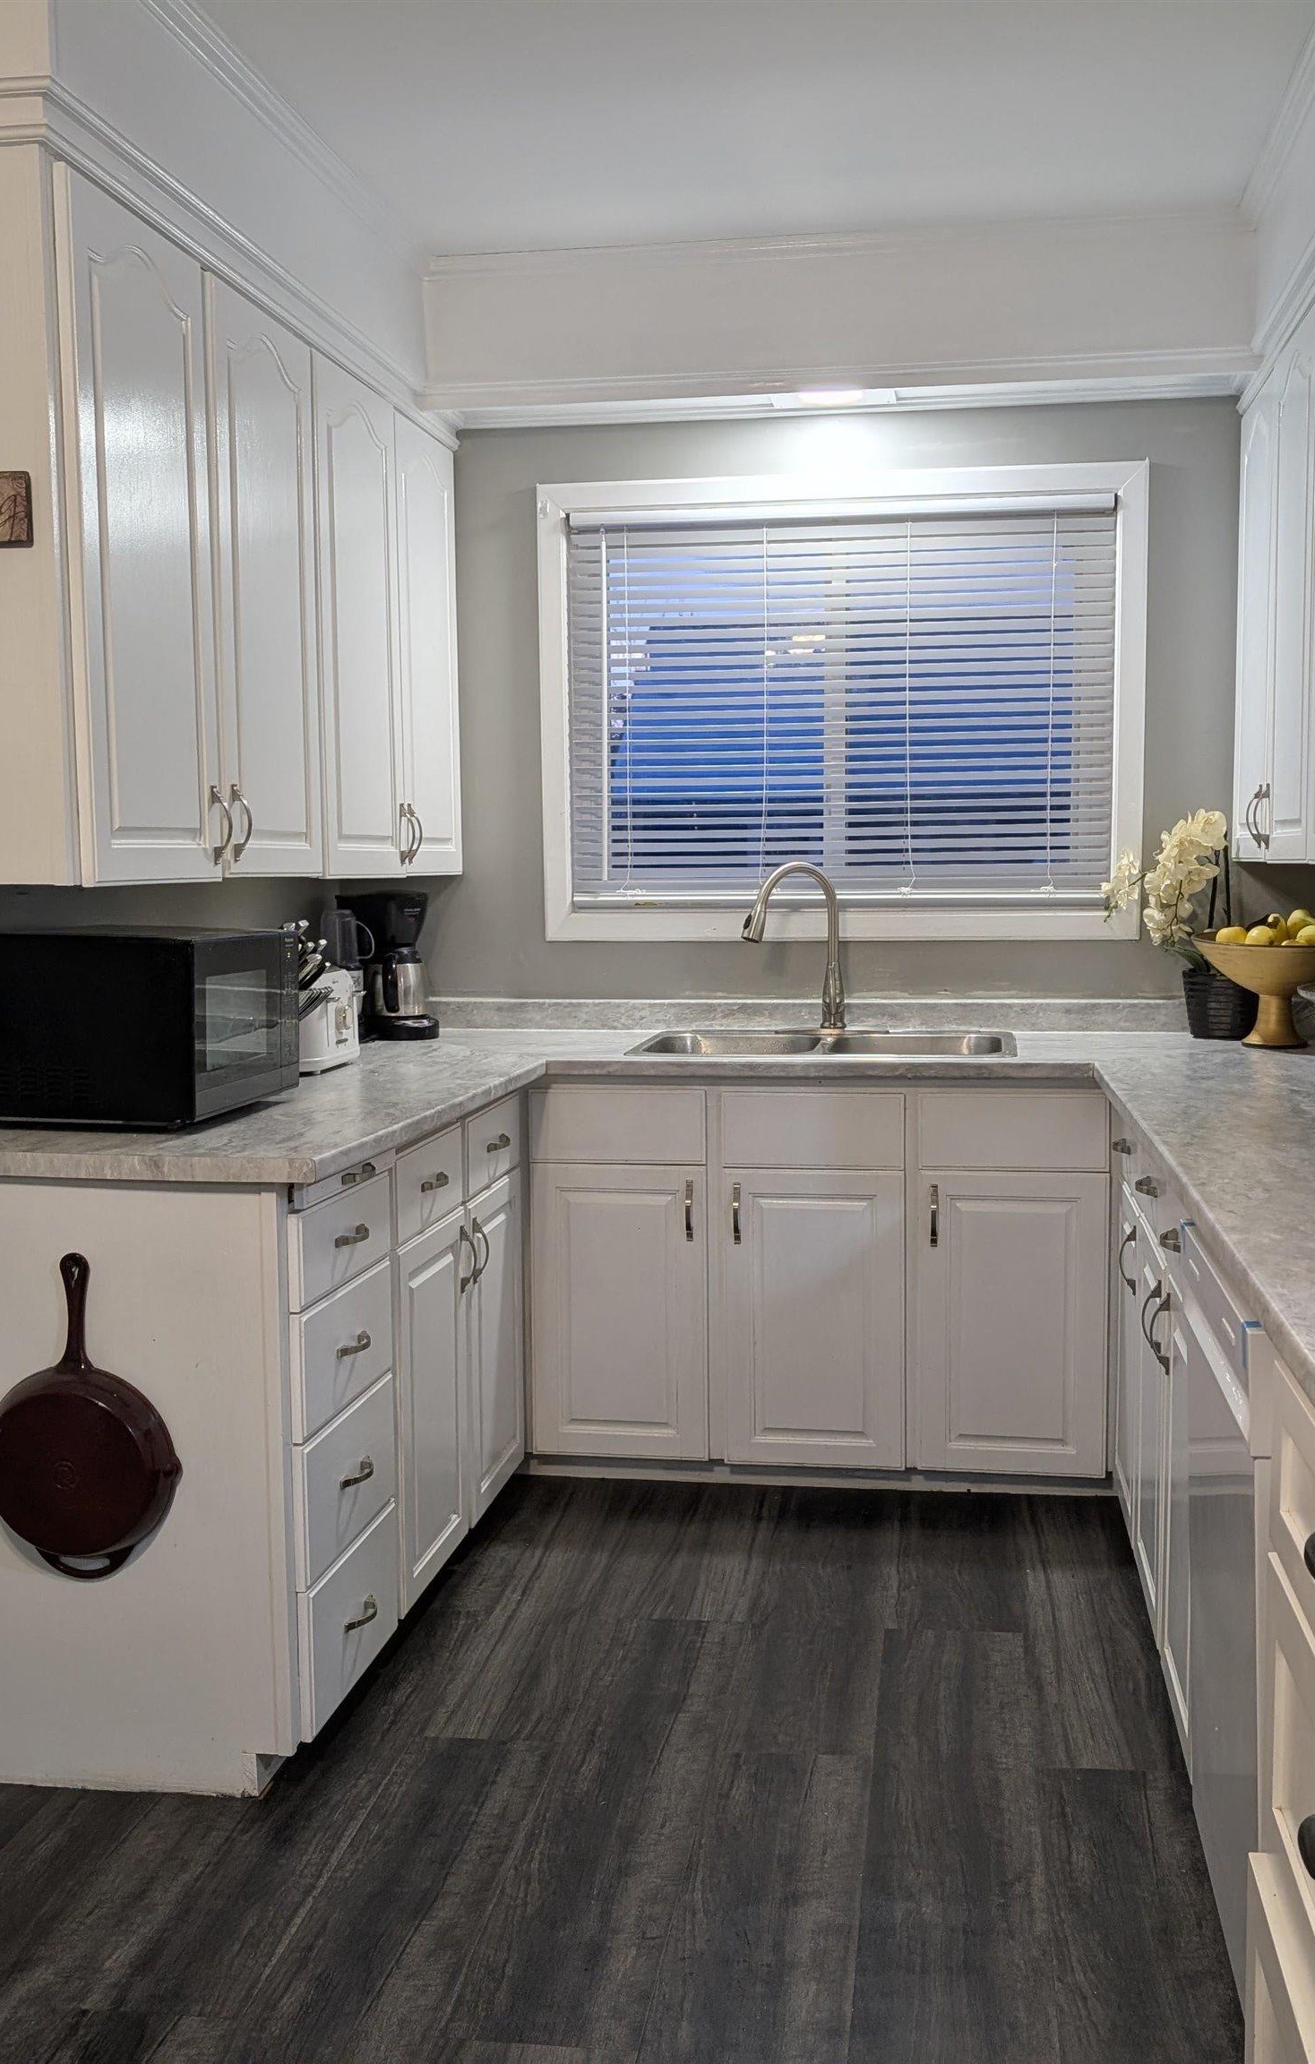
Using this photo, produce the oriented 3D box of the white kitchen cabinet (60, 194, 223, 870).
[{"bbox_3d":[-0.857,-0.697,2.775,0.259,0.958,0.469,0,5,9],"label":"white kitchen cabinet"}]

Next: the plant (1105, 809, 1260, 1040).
[{"bbox_3d":[1.140,-0.229,4.128,0.338,0.500,0.200,0,5,9],"label":"plant"}]

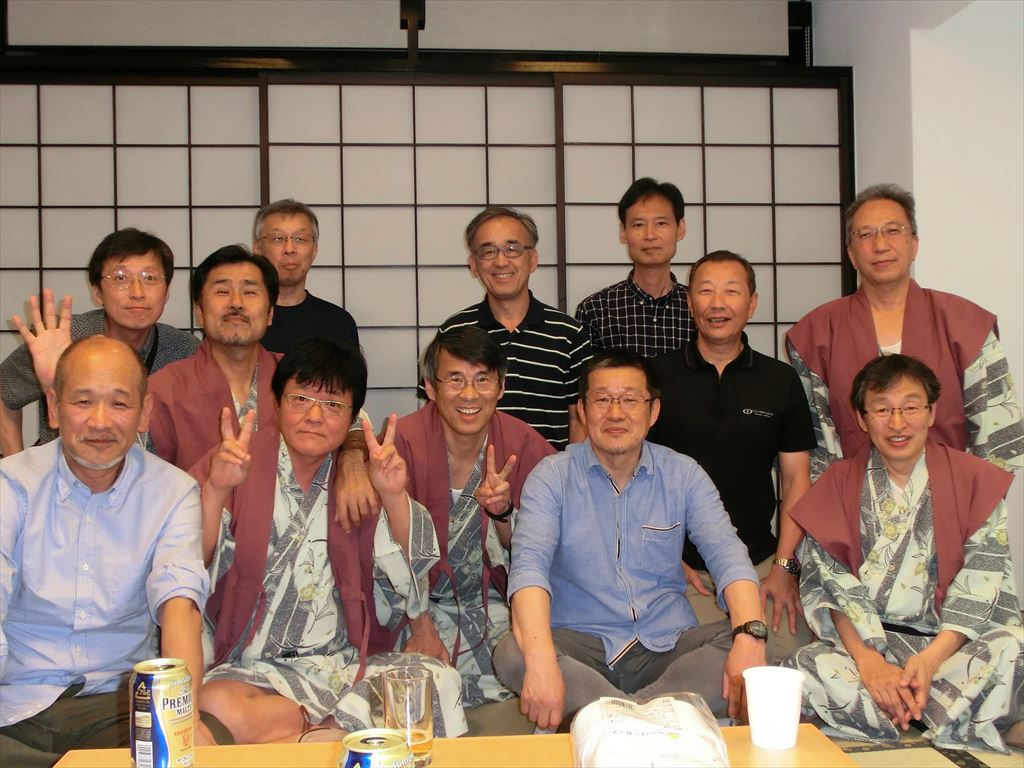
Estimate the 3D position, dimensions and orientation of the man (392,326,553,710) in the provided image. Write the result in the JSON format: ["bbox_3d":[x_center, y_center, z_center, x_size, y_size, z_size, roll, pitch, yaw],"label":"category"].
[{"bbox_3d":[-0.105,0.318,2.880,0.540,0.890,0.640,-1,0,-2],"label":"man"}]

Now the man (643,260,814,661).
[{"bbox_3d":[0.505,0.214,2.980,0.500,1.080,0.650,-1,0,7],"label":"man"}]

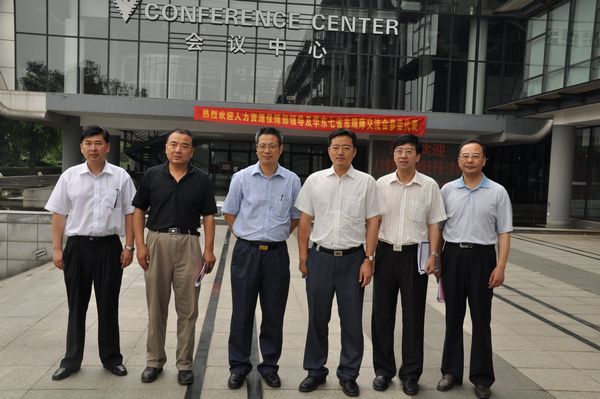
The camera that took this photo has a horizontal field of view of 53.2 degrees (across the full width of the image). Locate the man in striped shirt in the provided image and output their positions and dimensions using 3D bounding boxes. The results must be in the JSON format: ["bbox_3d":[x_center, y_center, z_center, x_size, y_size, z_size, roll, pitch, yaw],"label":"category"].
[{"bbox_3d":[0.723,0.426,4.127,0.570,1.735,0.340,3,3,13],"label":"man in striped shirt"}]

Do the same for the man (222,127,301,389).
[{"bbox_3d":[-0.261,0.378,4.115,0.540,1.745,0.360,2,3,-5],"label":"man"}]

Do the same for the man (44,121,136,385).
[{"bbox_3d":[-1.461,0.351,4.190,0.620,1.730,0.340,1,3,-16],"label":"man"}]

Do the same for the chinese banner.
[{"bbox_3d":[0.394,-2.942,22.500,8.771,0.713,0.060,2,3,-5],"label":"chinese banner"}]

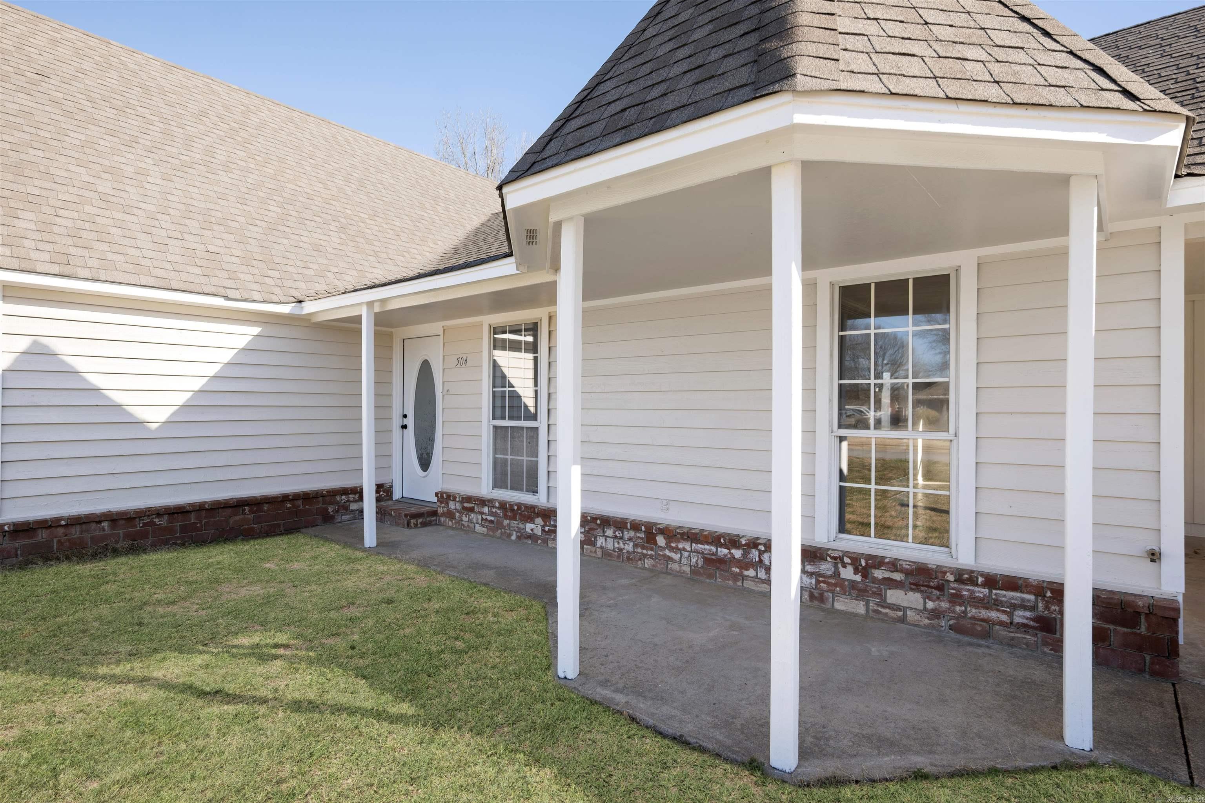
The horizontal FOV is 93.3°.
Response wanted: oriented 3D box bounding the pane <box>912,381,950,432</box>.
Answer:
[{"bbox_3d":[2.137,0.030,3.712,0.215,0.325,0.030,0,0,38],"label":"pane"}]

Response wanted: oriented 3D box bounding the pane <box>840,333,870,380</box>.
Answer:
[{"bbox_3d":[1.794,-0.315,4.048,0.219,0.337,0.025,0,0,37],"label":"pane"}]

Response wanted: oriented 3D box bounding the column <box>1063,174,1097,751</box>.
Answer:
[{"bbox_3d":[2.015,0.255,2.409,0.090,2.385,0.090,0,0,38],"label":"column"}]

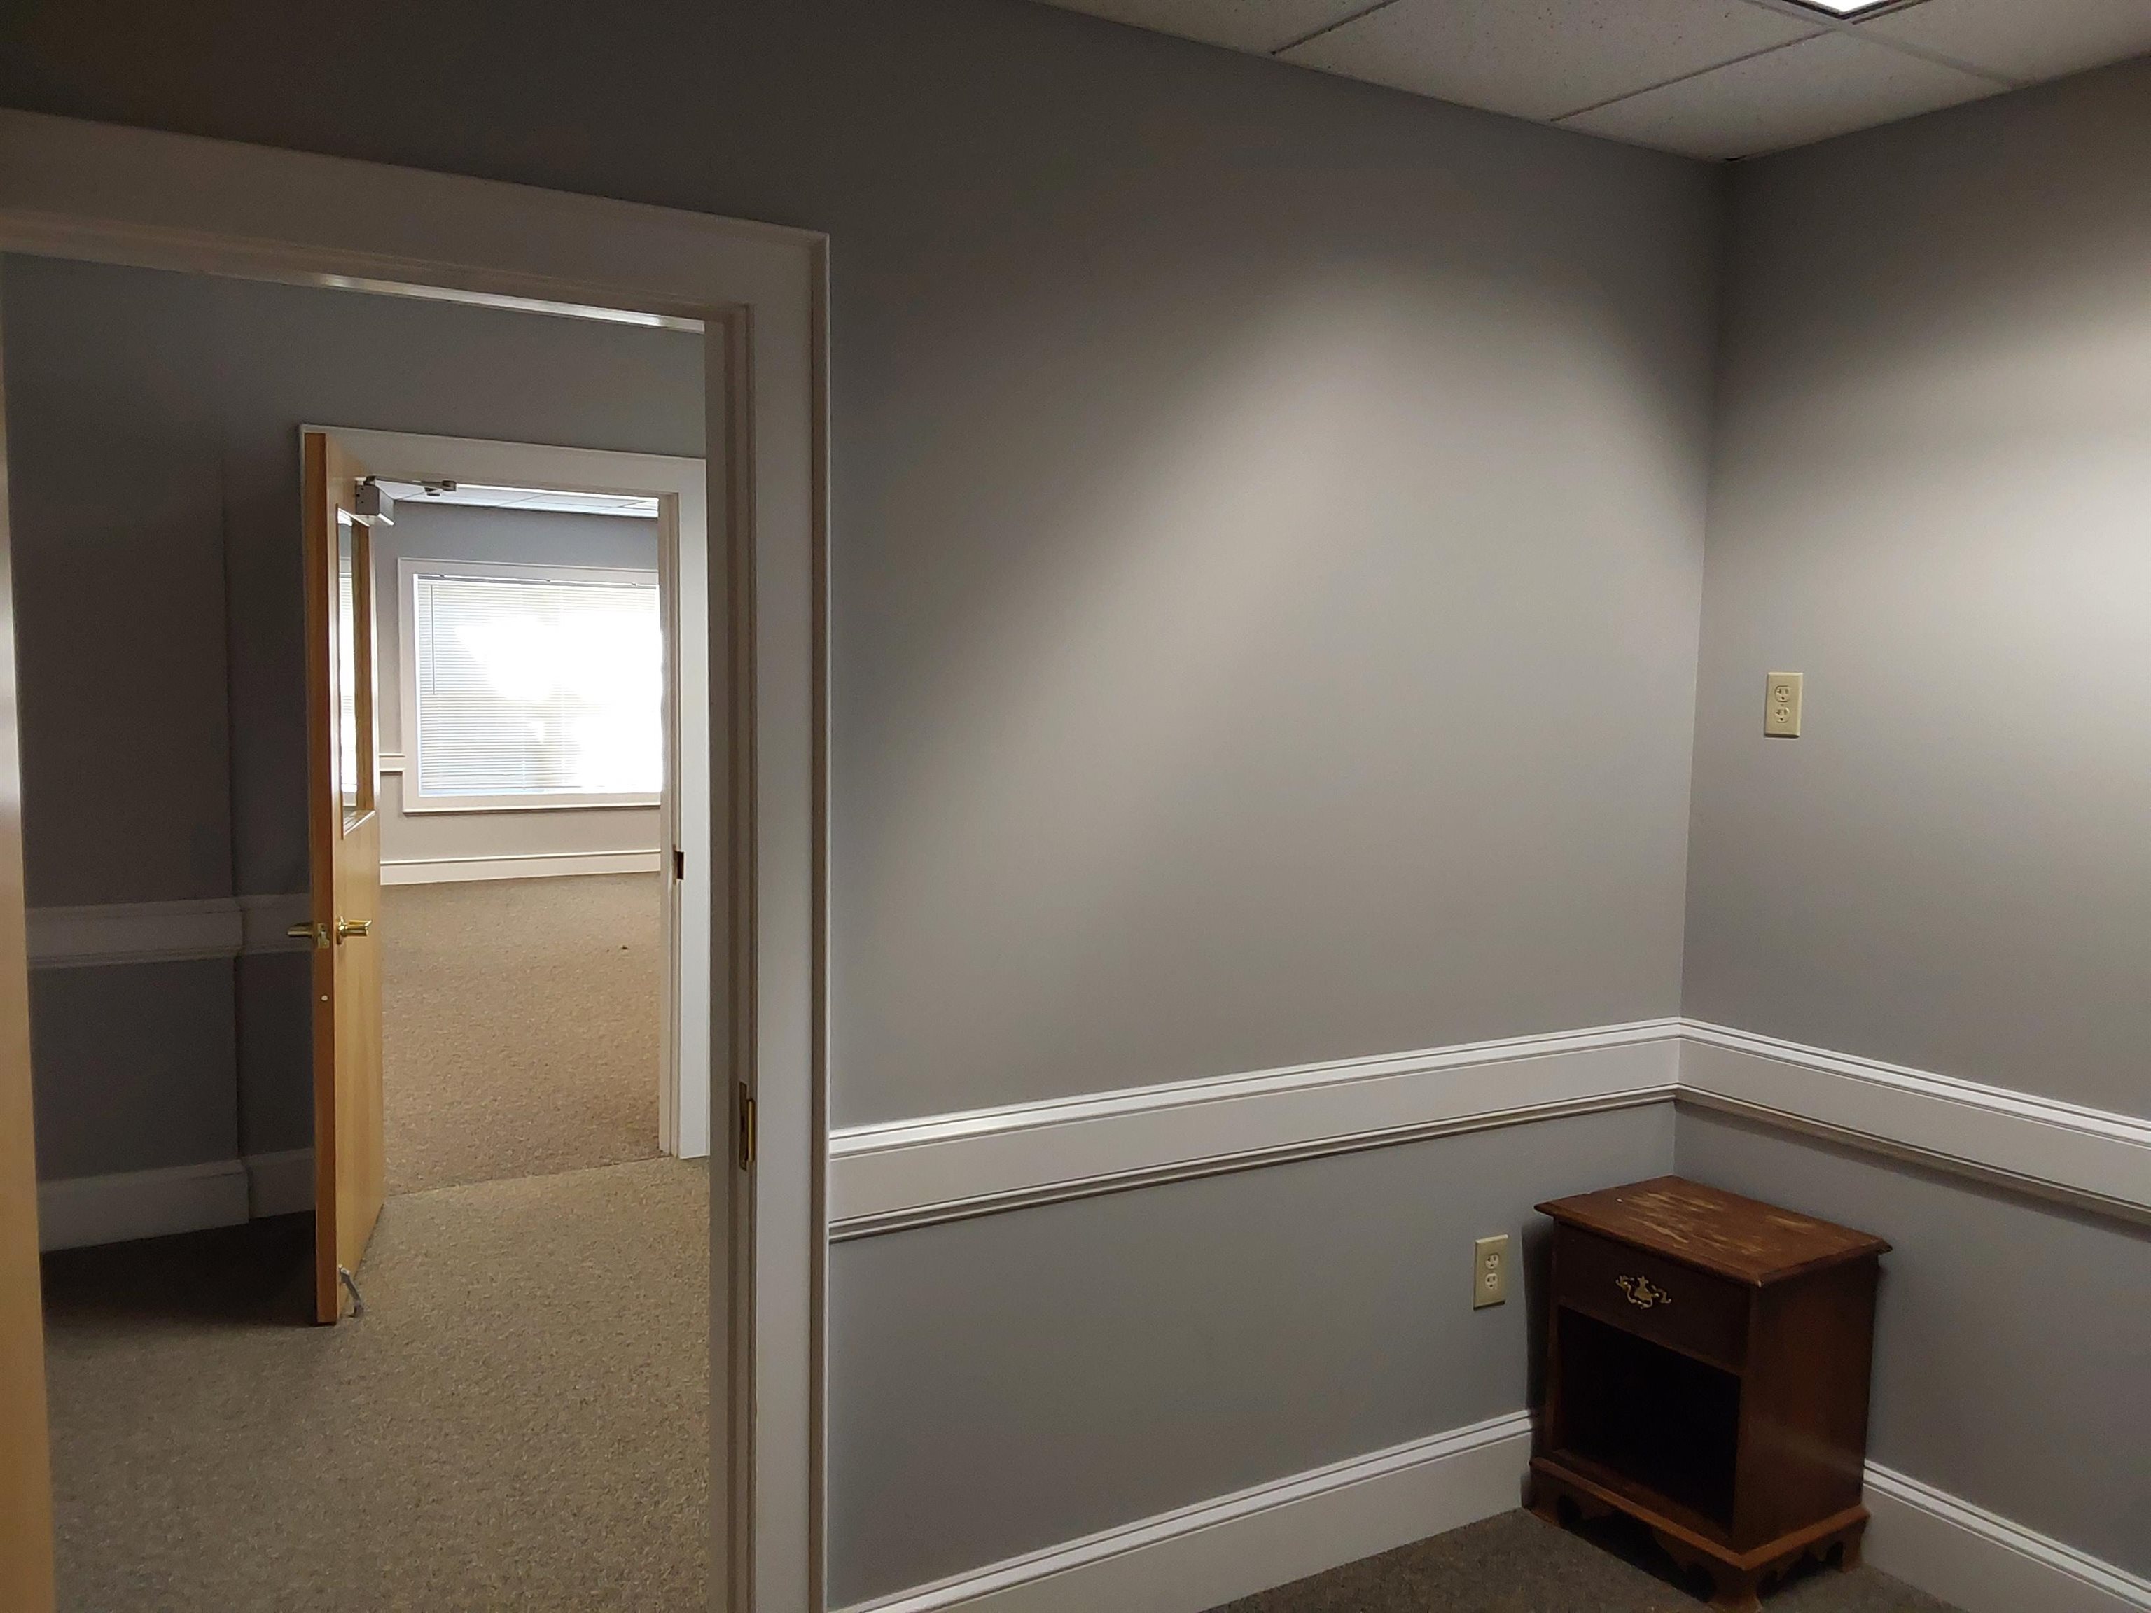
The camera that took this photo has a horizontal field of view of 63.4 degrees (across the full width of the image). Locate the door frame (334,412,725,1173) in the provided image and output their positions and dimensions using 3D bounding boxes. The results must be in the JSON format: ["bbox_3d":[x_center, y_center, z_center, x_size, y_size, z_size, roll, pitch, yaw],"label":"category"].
[{"bbox_3d":[-1.635,0.032,5.109,1.141,2.150,0.160,-2,6,-31],"label":"door frame"}]

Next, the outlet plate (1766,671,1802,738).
[{"bbox_3d":[1.283,-0.182,3.150,0.009,0.119,0.074,-2,6,-31],"label":"outlet plate"}]

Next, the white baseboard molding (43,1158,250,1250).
[{"bbox_3d":[-2.469,1.051,4.601,0.530,0.180,0.022,-2,6,-31],"label":"white baseboard molding"}]

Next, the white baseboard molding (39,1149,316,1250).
[{"bbox_3d":[-2.400,1.047,4.660,0.700,0.180,0.045,-2,6,-31],"label":"white baseboard molding"}]

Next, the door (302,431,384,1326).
[{"bbox_3d":[-1.831,0.142,4.381,0.045,2.030,0.905,0,5,-15],"label":"door"}]

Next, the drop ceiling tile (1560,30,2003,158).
[{"bbox_3d":[1.159,-1.176,2.888,0.430,0.018,0.545,-2,6,-31],"label":"drop ceiling tile"}]

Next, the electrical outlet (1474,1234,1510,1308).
[{"bbox_3d":[0.758,0.848,3.159,0.076,0.121,0.009,-2,6,-31],"label":"electrical outlet"}]

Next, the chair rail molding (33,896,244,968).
[{"bbox_3d":[-2.454,0.331,4.519,0.520,0.157,0.035,-2,6,-31],"label":"chair rail molding"}]

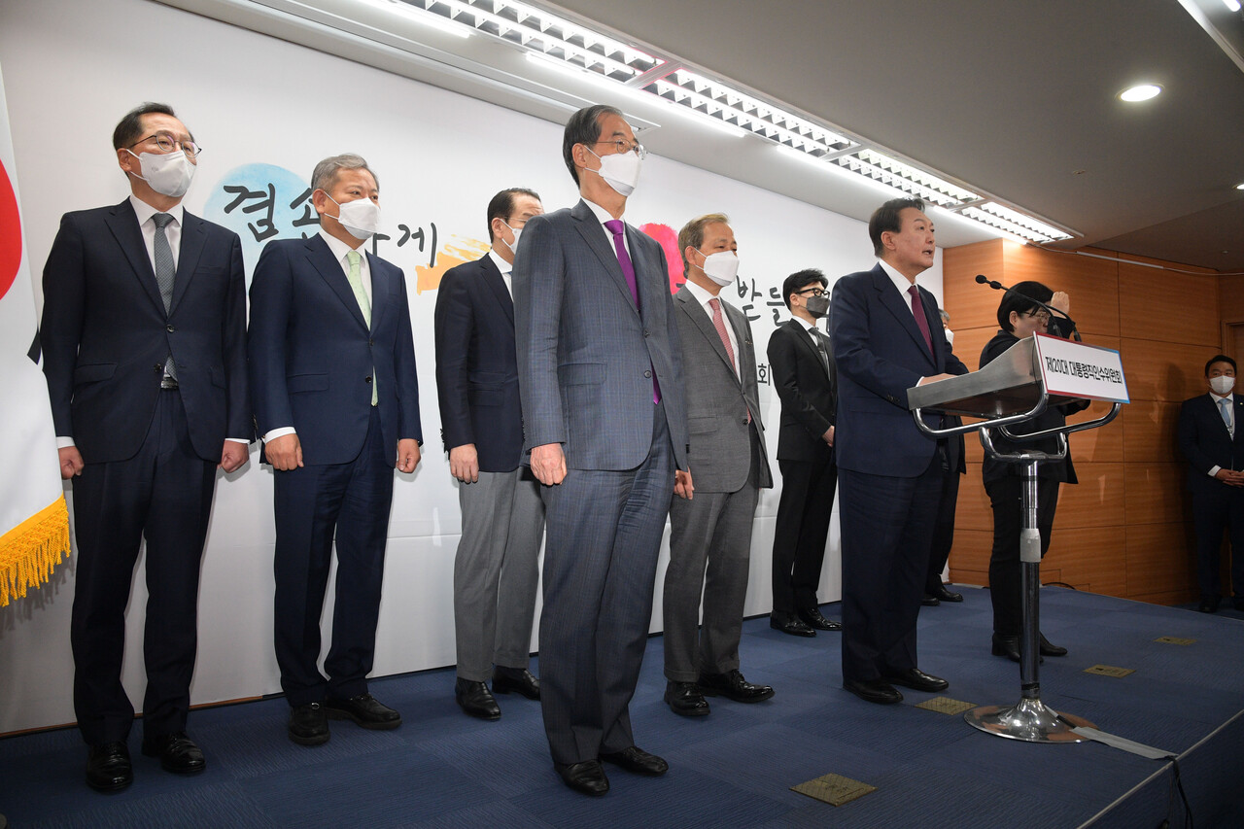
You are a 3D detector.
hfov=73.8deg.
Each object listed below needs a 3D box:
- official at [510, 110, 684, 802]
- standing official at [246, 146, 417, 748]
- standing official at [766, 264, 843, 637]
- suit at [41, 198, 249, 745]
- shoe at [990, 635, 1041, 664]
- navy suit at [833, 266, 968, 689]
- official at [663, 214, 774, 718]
[{"bbox_3d":[-0.041,0.051,2.215,0.559,1.788,0.353,3,-4,-39],"label":"official"},{"bbox_3d":[-0.871,0.070,2.559,0.539,1.779,0.353,4,-5,-44],"label":"standing official"},{"bbox_3d":[0.926,0.168,4.127,0.519,1.788,0.392,3,-4,-39],"label":"standing official"},{"bbox_3d":[-1.260,0.148,2.208,0.519,1.499,0.323,3,-4,-34],"label":"suit"},{"bbox_3d":[1.670,0.980,3.478,0.098,0.103,0.250,2,-4,-31],"label":"shoe"},{"bbox_3d":[1.022,0.202,3.035,0.608,1.539,0.441,3,-4,-41],"label":"navy suit"},{"bbox_3d":[0.327,0.137,2.896,0.519,1.700,0.353,4,-5,-44],"label":"official"}]

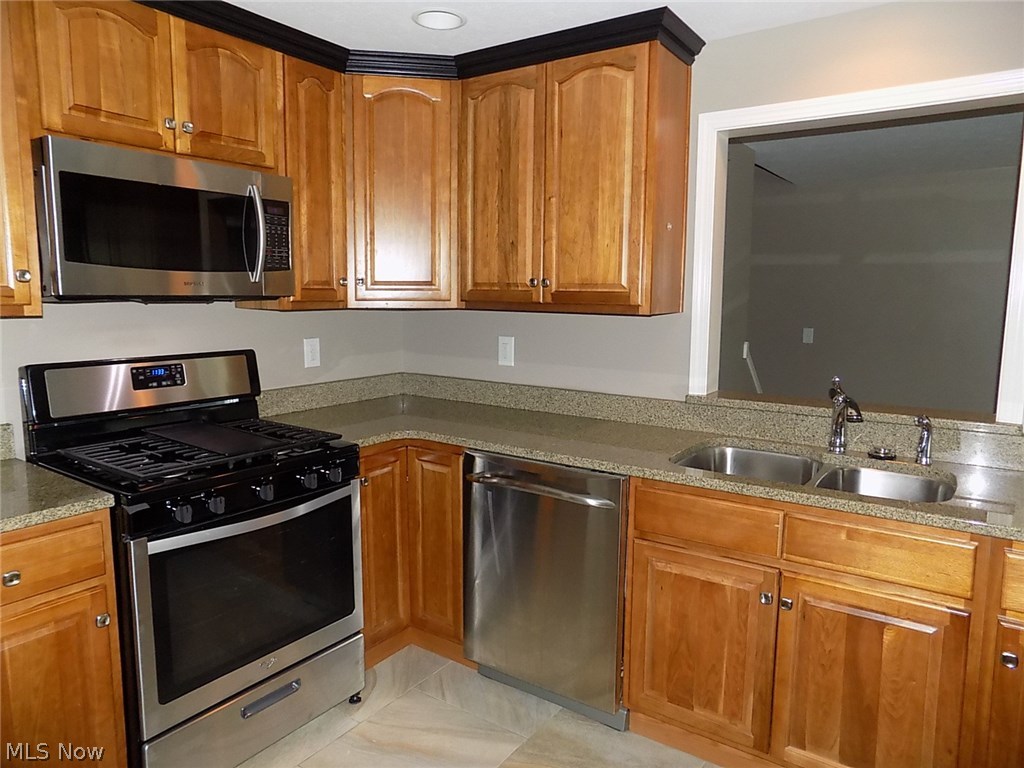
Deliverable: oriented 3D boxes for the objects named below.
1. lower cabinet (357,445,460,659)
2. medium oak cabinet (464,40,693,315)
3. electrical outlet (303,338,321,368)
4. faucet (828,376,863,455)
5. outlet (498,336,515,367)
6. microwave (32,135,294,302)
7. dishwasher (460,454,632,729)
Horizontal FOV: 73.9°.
[{"bbox_3d":[-0.436,0.603,2.862,0.914,0.880,0.914,6,9,35],"label":"lower cabinet"},{"bbox_3d":[0.210,-0.728,2.605,0.834,0.893,0.318,6,9,35],"label":"medium oak cabinet"},{"bbox_3d":[-0.861,-0.134,2.941,0.010,0.125,0.079,6,9,35],"label":"electrical outlet"},{"bbox_3d":[1.054,0.107,2.147,0.062,0.248,0.205,2,7,9],"label":"faucet"},{"bbox_3d":[-0.024,-0.144,3.034,0.079,0.125,0.010,6,9,35],"label":"outlet"},{"bbox_3d":[-1.116,-0.487,2.189,0.395,0.422,0.755,6,9,35],"label":"microwave"},{"bbox_3d":[0.241,0.661,2.501,0.604,0.868,0.640,6,9,35],"label":"dishwasher"}]

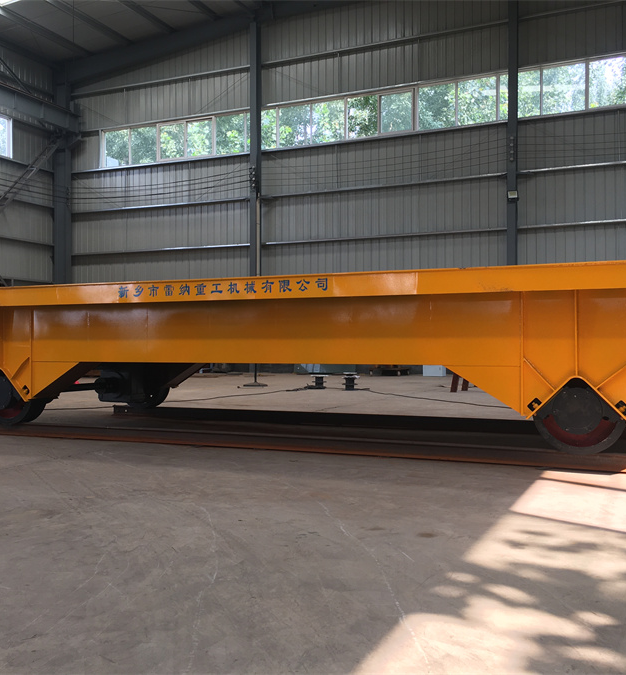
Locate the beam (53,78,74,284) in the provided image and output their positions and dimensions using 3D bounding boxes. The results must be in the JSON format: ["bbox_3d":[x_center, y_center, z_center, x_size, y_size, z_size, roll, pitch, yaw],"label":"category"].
[{"bbox_3d":[-8.350,-3.800,25.200,0.500,9.700,0.260,0,-1,24],"label":"beam"}]

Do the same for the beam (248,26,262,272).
[{"bbox_3d":[-1.670,-4.100,22.200,0.210,10.250,0.310,0,-1,24],"label":"beam"}]

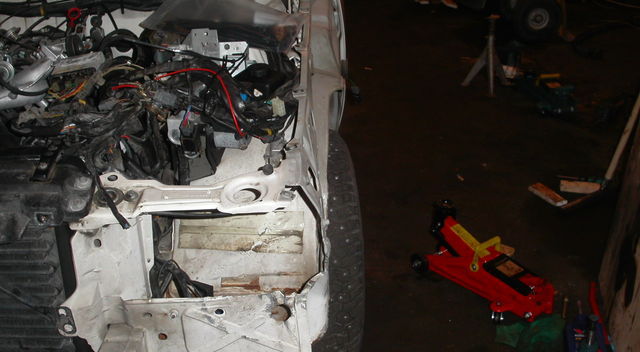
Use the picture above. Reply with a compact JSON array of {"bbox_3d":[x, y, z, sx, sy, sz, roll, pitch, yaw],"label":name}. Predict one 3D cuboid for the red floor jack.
[{"bbox_3d":[0.493,0.249,2.446,0.210,0.230,0.427,-18,31,-28],"label":"red floor jack"}]

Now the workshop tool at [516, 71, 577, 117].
[{"bbox_3d":[1.016,-0.392,3.760,0.190,0.150,0.400,-5,27,-7],"label":"workshop tool"}]

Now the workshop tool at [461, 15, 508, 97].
[{"bbox_3d":[0.803,-0.572,3.894,0.225,0.360,0.200,-2,27,0],"label":"workshop tool"}]

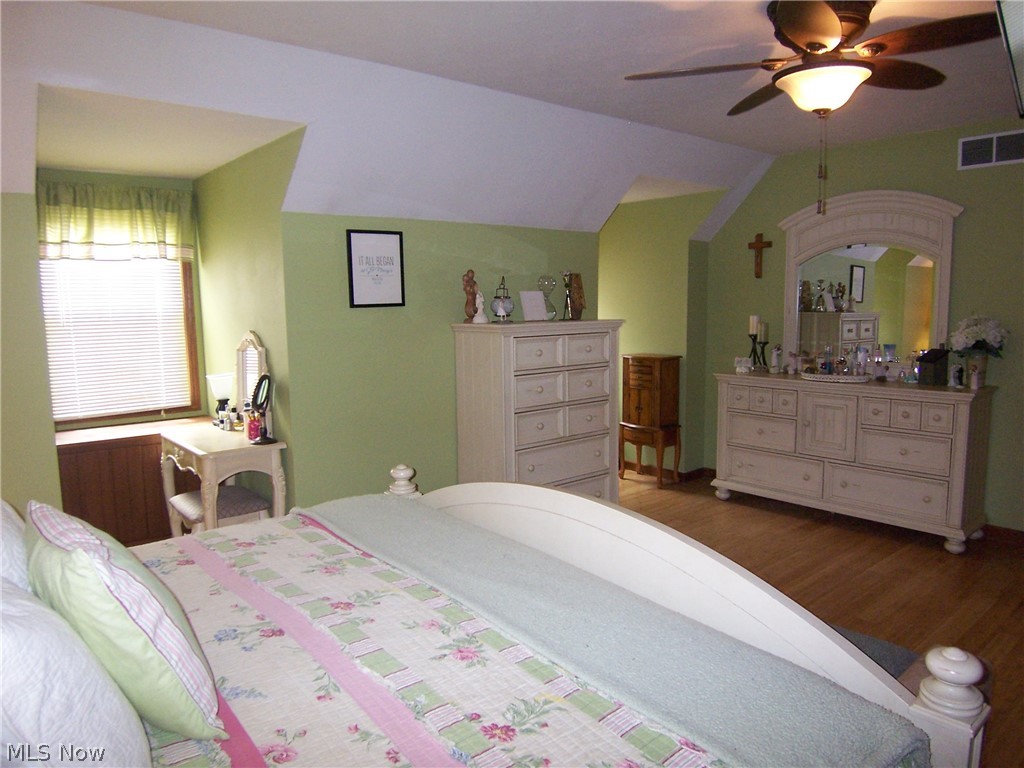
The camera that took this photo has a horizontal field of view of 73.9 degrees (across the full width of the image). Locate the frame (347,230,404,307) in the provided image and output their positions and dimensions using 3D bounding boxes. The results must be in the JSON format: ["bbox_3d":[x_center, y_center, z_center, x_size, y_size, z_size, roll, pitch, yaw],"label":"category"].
[{"bbox_3d":[-0.720,-0.615,3.651,0.335,0.406,0.021,-7,8,-39],"label":"frame"}]

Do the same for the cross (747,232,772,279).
[{"bbox_3d":[1.885,-0.974,5.182,0.021,0.339,0.198,-7,8,-39],"label":"cross"}]

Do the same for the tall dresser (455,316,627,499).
[{"bbox_3d":[0.187,0.306,4.219,0.975,1.370,0.480,-6,8,-38],"label":"tall dresser"}]

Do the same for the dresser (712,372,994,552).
[{"bbox_3d":[2.201,0.439,4.556,0.475,0.930,1.675,-7,8,-39],"label":"dresser"}]

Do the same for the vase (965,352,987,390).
[{"bbox_3d":[2.743,-0.078,4.000,0.105,0.210,0.105,-6,8,-40],"label":"vase"}]

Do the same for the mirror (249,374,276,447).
[{"bbox_3d":[-1.284,0.127,3.531,0.140,0.355,0.155,-6,8,-40],"label":"mirror"}]

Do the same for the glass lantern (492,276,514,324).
[{"bbox_3d":[-0.058,-0.497,4.050,0.137,0.269,0.133,-1,7,0],"label":"glass lantern"}]

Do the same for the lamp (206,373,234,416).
[{"bbox_3d":[-1.706,0.110,3.991,0.158,0.300,0.158,-6,8,-40],"label":"lamp"}]

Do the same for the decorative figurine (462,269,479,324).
[{"bbox_3d":[-0.241,-0.514,3.944,0.088,0.315,0.080,-6,8,-40],"label":"decorative figurine"}]

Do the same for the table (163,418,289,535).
[{"bbox_3d":[-1.560,0.680,3.712,0.405,0.776,0.770,-6,8,-40],"label":"table"}]

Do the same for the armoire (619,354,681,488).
[{"bbox_3d":[1.139,0.292,5.615,0.290,1.035,0.445,-7,8,-39],"label":"armoire"}]

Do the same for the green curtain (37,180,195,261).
[{"bbox_3d":[-2.298,-0.935,3.974,0.841,0.423,0.100,-6,8,-40],"label":"green curtain"}]

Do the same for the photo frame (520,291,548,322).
[{"bbox_3d":[0.131,-0.475,4.201,0.180,0.187,0.027,-6,-4,-42],"label":"photo frame"}]

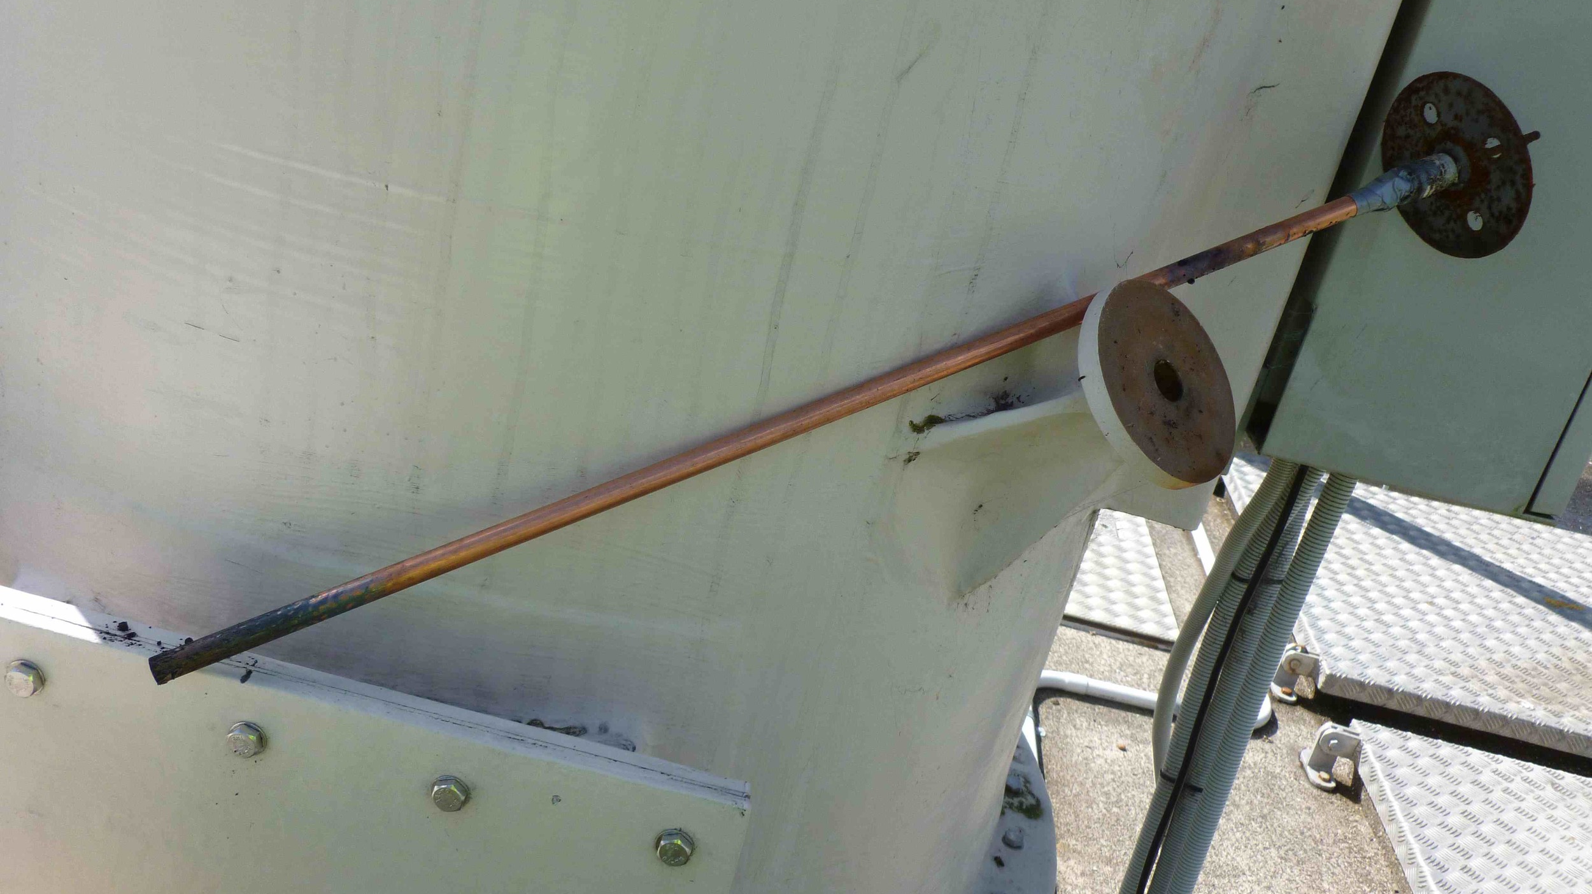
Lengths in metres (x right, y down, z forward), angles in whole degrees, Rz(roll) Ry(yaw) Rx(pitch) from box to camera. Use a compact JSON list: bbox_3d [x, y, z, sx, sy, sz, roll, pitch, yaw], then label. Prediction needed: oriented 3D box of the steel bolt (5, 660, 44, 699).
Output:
[{"bbox_3d":[-0.476,0.144,0.793,0.024,0.024,0.009,12,20,-1],"label":"steel bolt"}]

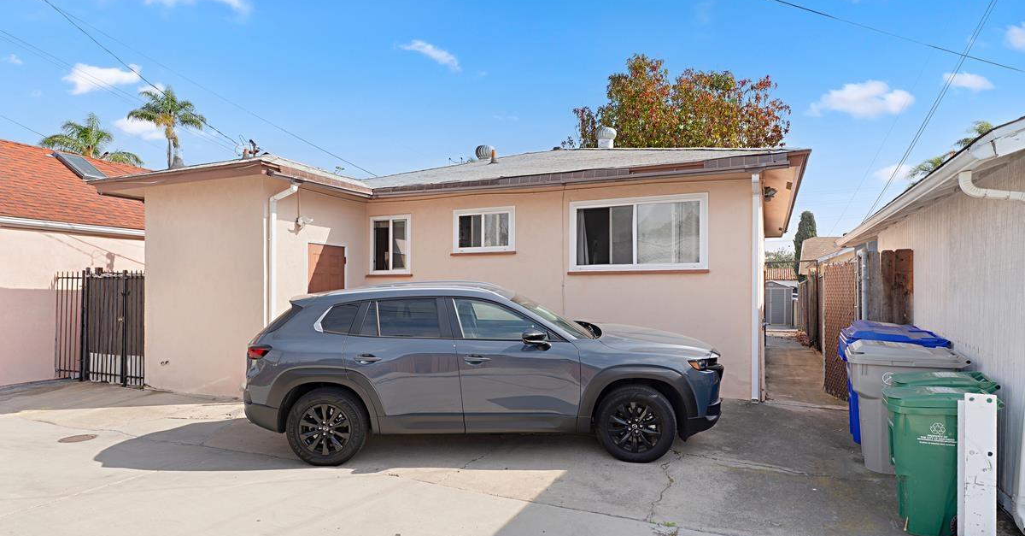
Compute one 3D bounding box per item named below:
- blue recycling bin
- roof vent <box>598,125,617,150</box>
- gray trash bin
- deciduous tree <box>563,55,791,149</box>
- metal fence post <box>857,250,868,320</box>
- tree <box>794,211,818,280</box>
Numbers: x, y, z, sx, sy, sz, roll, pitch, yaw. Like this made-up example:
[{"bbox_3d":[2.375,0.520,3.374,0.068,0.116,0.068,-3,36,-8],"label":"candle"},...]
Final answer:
[{"bbox_3d":[3.880,1.217,5.560,0.840,1.150,0.670,-1,-1,26],"label":"blue recycling bin"},{"bbox_3d":[2.077,-2.858,11.900,0.440,0.550,0.440,-1,-1,25],"label":"roof vent"},{"bbox_3d":[3.380,1.217,4.720,0.840,1.110,0.670,-1,-1,26],"label":"gray trash bin"},{"bbox_3d":[6.386,-2.937,21.000,8.900,10.600,8.200,-1,-1,25],"label":"deciduous tree"},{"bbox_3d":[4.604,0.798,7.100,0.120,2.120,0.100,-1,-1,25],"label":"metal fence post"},{"bbox_3d":[20.561,-0.619,38.000,1.750,7.200,1.750,-1,-1,25],"label":"tree"}]

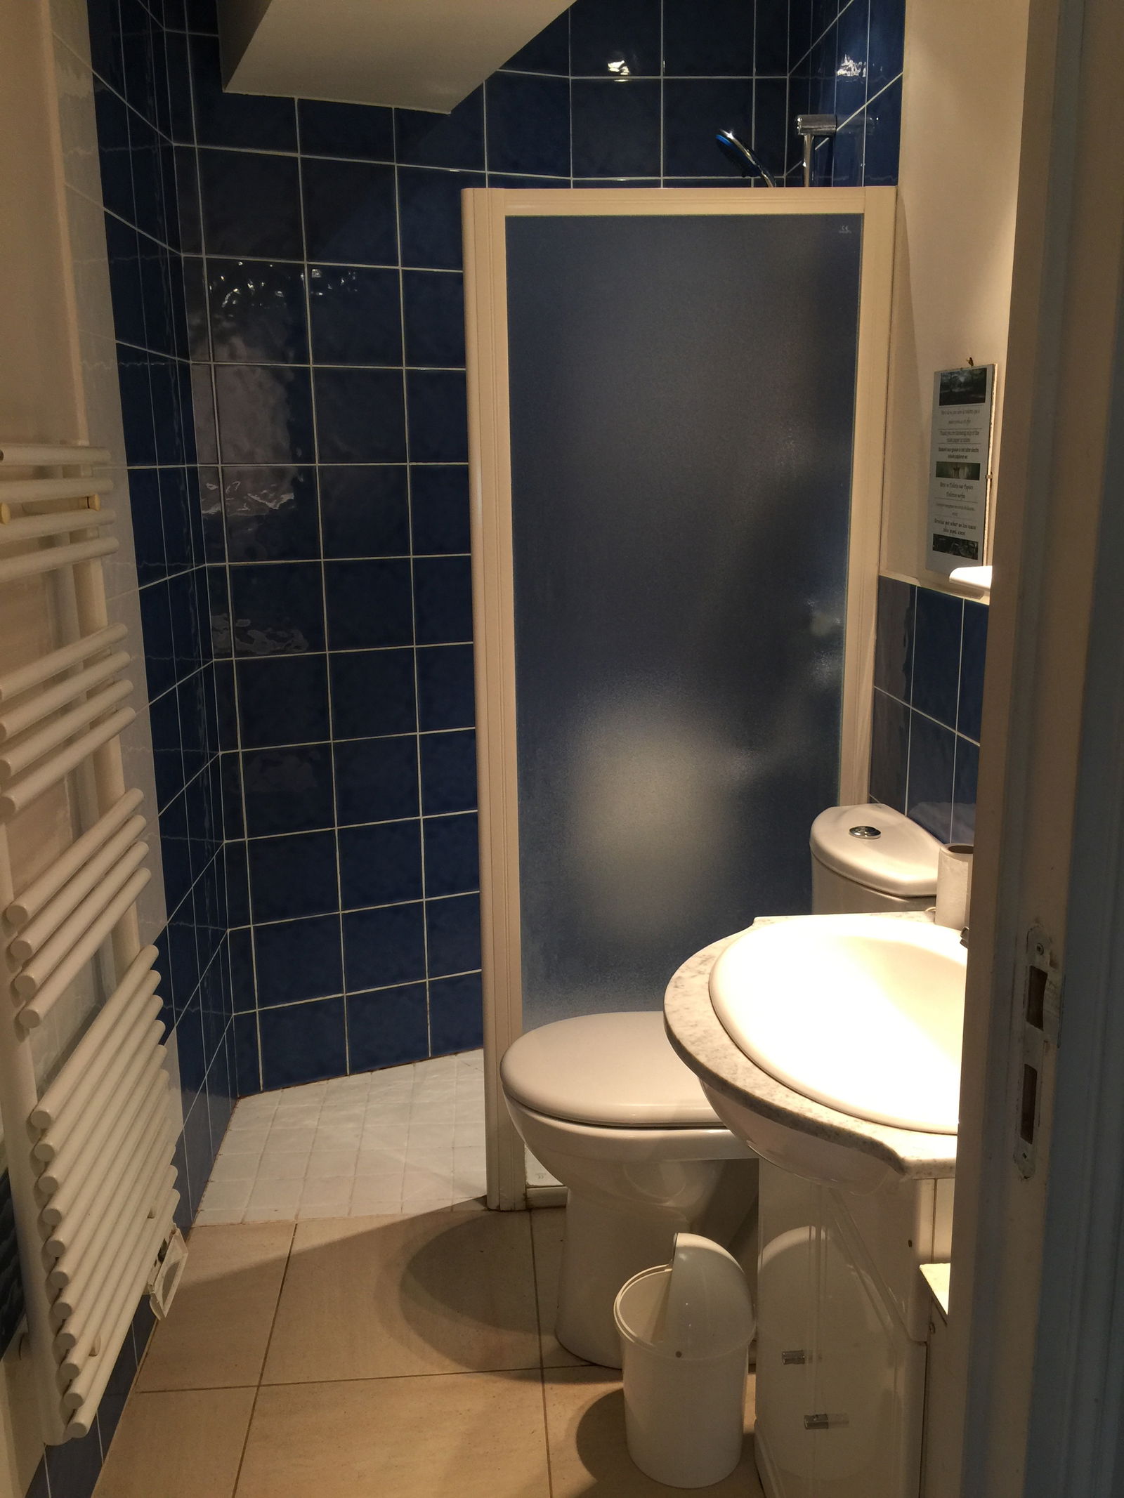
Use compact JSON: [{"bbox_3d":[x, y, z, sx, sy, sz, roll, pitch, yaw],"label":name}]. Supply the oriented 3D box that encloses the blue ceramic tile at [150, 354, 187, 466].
[{"bbox_3d":[-0.746,-0.635,2.362,0.010,0.200,0.198,-1,13,-2],"label":"blue ceramic tile"}]

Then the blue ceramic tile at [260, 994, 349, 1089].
[{"bbox_3d":[-0.595,0.677,2.905,0.198,0.198,0.010,-7,14,-24],"label":"blue ceramic tile"}]

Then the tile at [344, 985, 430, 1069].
[{"bbox_3d":[-0.412,0.656,2.985,0.198,0.198,0.010,-7,14,-24],"label":"tile"}]

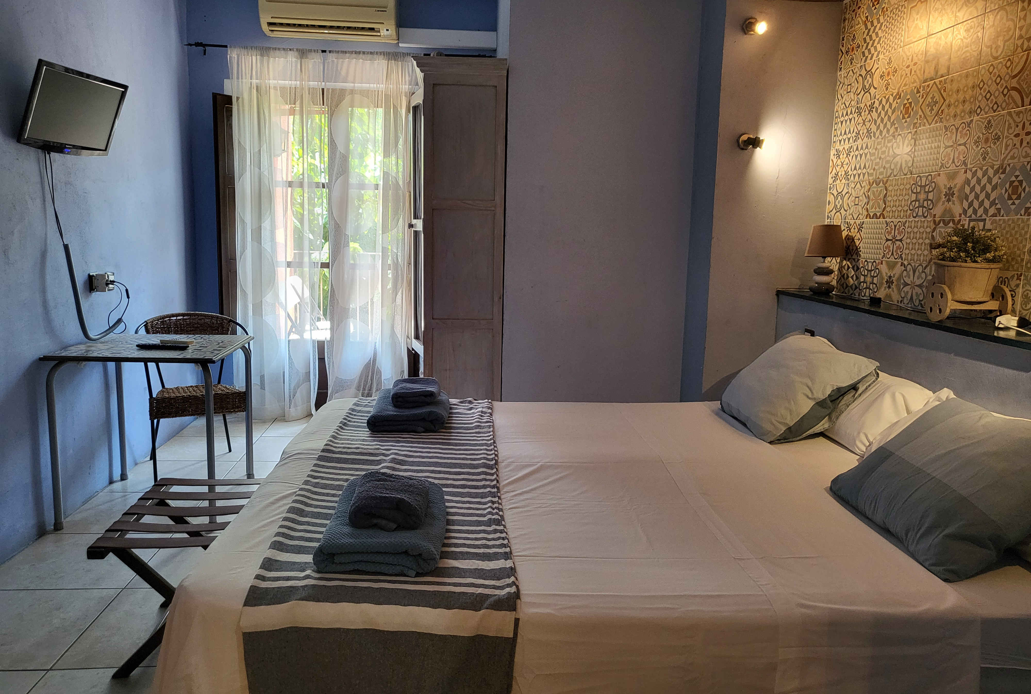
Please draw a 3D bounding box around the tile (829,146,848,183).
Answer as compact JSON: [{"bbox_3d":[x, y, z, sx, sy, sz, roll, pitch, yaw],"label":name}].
[{"bbox_3d":[1.427,-0.795,3.370,0.010,0.159,0.157,1,9,-4],"label":"tile"}]

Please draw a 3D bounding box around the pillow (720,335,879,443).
[{"bbox_3d":[1.015,0.153,2.905,0.160,0.400,0.530,46,1,-12],"label":"pillow"}]

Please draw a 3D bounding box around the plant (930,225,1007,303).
[{"bbox_3d":[1.378,-0.252,2.341,0.195,0.226,0.205,1,9,-4],"label":"plant"}]

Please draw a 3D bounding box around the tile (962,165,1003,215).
[{"bbox_3d":[1.414,-0.466,2.341,0.012,0.150,0.150,1,9,-4],"label":"tile"}]

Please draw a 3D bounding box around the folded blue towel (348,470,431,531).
[{"bbox_3d":[-0.297,0.364,1.861,0.165,0.072,0.215,1,9,-1],"label":"folded blue towel"}]

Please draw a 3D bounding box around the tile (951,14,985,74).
[{"bbox_3d":[1.487,-0.992,2.547,0.010,0.159,0.157,1,9,-4],"label":"tile"}]

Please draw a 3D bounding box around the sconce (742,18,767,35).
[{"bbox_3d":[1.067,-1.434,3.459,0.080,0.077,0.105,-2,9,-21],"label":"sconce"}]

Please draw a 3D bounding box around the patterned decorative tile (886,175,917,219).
[{"bbox_3d":[1.386,-0.537,2.784,0.012,0.150,0.150,1,9,-4],"label":"patterned decorative tile"}]

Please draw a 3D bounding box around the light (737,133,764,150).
[{"bbox_3d":[1.039,-0.901,3.397,0.093,0.070,0.085,1,9,-4],"label":"light"}]

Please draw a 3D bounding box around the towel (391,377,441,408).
[{"bbox_3d":[-0.368,0.167,2.894,0.165,0.068,0.240,1,9,-5],"label":"towel"}]

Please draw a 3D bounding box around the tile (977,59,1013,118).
[{"bbox_3d":[1.492,-0.809,2.417,0.010,0.159,0.157,1,9,-4],"label":"tile"}]

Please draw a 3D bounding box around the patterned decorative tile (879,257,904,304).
[{"bbox_3d":[1.444,-0.248,2.978,0.010,0.159,0.157,1,9,-4],"label":"patterned decorative tile"}]

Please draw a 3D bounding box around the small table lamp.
[{"bbox_3d":[1.322,-0.372,3.307,0.164,0.299,0.164,1,9,-4],"label":"small table lamp"}]

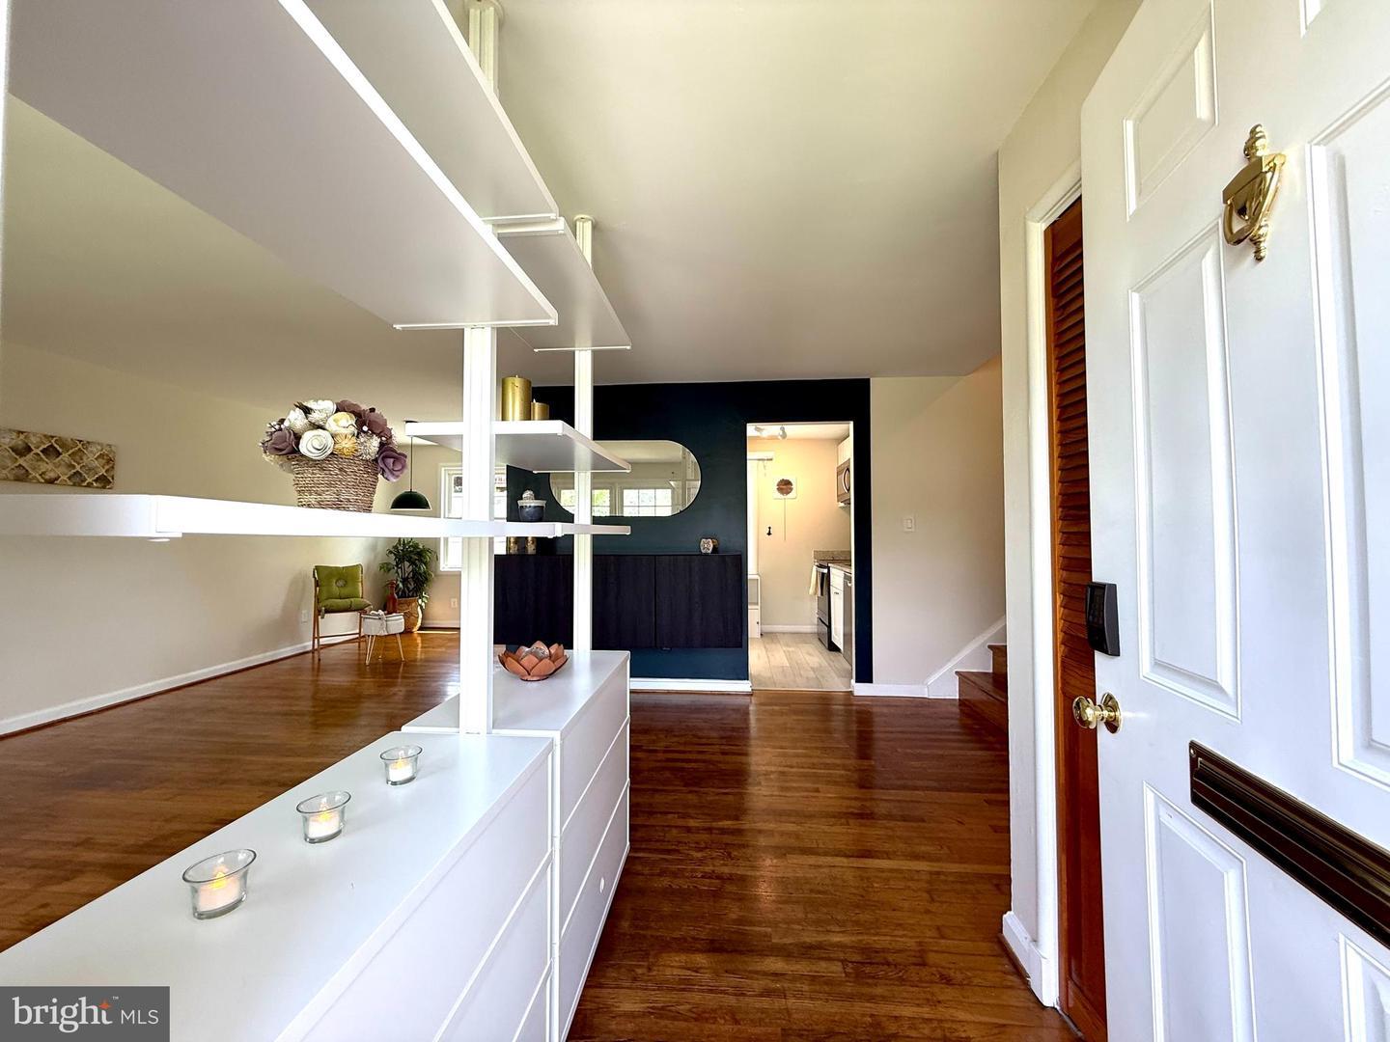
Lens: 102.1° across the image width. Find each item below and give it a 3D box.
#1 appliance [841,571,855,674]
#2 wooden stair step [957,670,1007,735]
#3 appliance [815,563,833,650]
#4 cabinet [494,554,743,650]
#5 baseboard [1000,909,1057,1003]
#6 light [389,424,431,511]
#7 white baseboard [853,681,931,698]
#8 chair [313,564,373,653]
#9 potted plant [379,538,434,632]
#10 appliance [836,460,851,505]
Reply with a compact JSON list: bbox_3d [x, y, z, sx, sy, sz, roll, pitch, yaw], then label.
[{"bbox_3d":[1.656,0.915,4.923,0.620,0.870,0.600,0,-1,5],"label":"appliance"},{"bbox_3d":[2.063,1.218,3.764,0.280,0.205,0.890,0,-1,5],"label":"wooden stair step"},{"bbox_3d":[1.765,0.926,6.239,0.670,0.915,0.770,0,-1,5],"label":"appliance"},{"bbox_3d":[-0.552,0.581,4.244,1.810,0.660,0.420,0,-1,5],"label":"cabinet"},{"bbox_3d":[0.936,1.217,1.586,0.030,0.097,0.240,0,-1,5],"label":"baseboard"},{"bbox_3d":[-3.001,-0.589,5.952,0.390,0.940,0.390,0,-1,5],"label":"light"},{"bbox_3d":[1.480,1.282,4.268,0.550,0.100,0.020,0,-1,5],"label":"white baseboard"},{"bbox_3d":[-3.642,0.914,5.795,0.480,0.920,0.540,1,-2,-40],"label":"chair"},{"bbox_3d":[-3.608,0.797,7.109,0.640,1.220,0.620,0,-1,5],"label":"potted plant"},{"bbox_3d":[1.859,-0.460,6.256,0.410,0.430,0.760,0,-1,5],"label":"appliance"}]

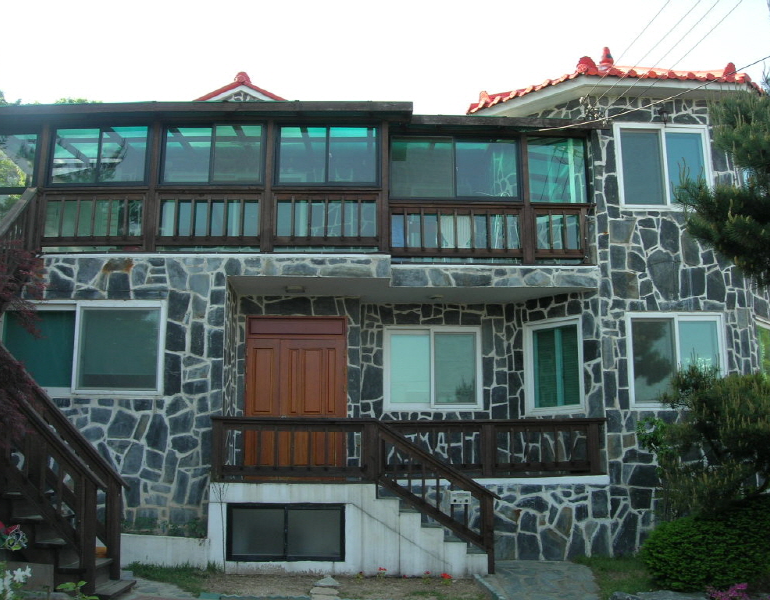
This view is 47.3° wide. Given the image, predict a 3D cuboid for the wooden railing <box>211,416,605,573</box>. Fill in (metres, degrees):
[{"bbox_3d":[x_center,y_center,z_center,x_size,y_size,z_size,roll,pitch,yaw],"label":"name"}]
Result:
[{"bbox_3d":[0.475,2.427,11.063,5.039,1.792,1.523,0,-11,-1],"label":"wooden railing"}]

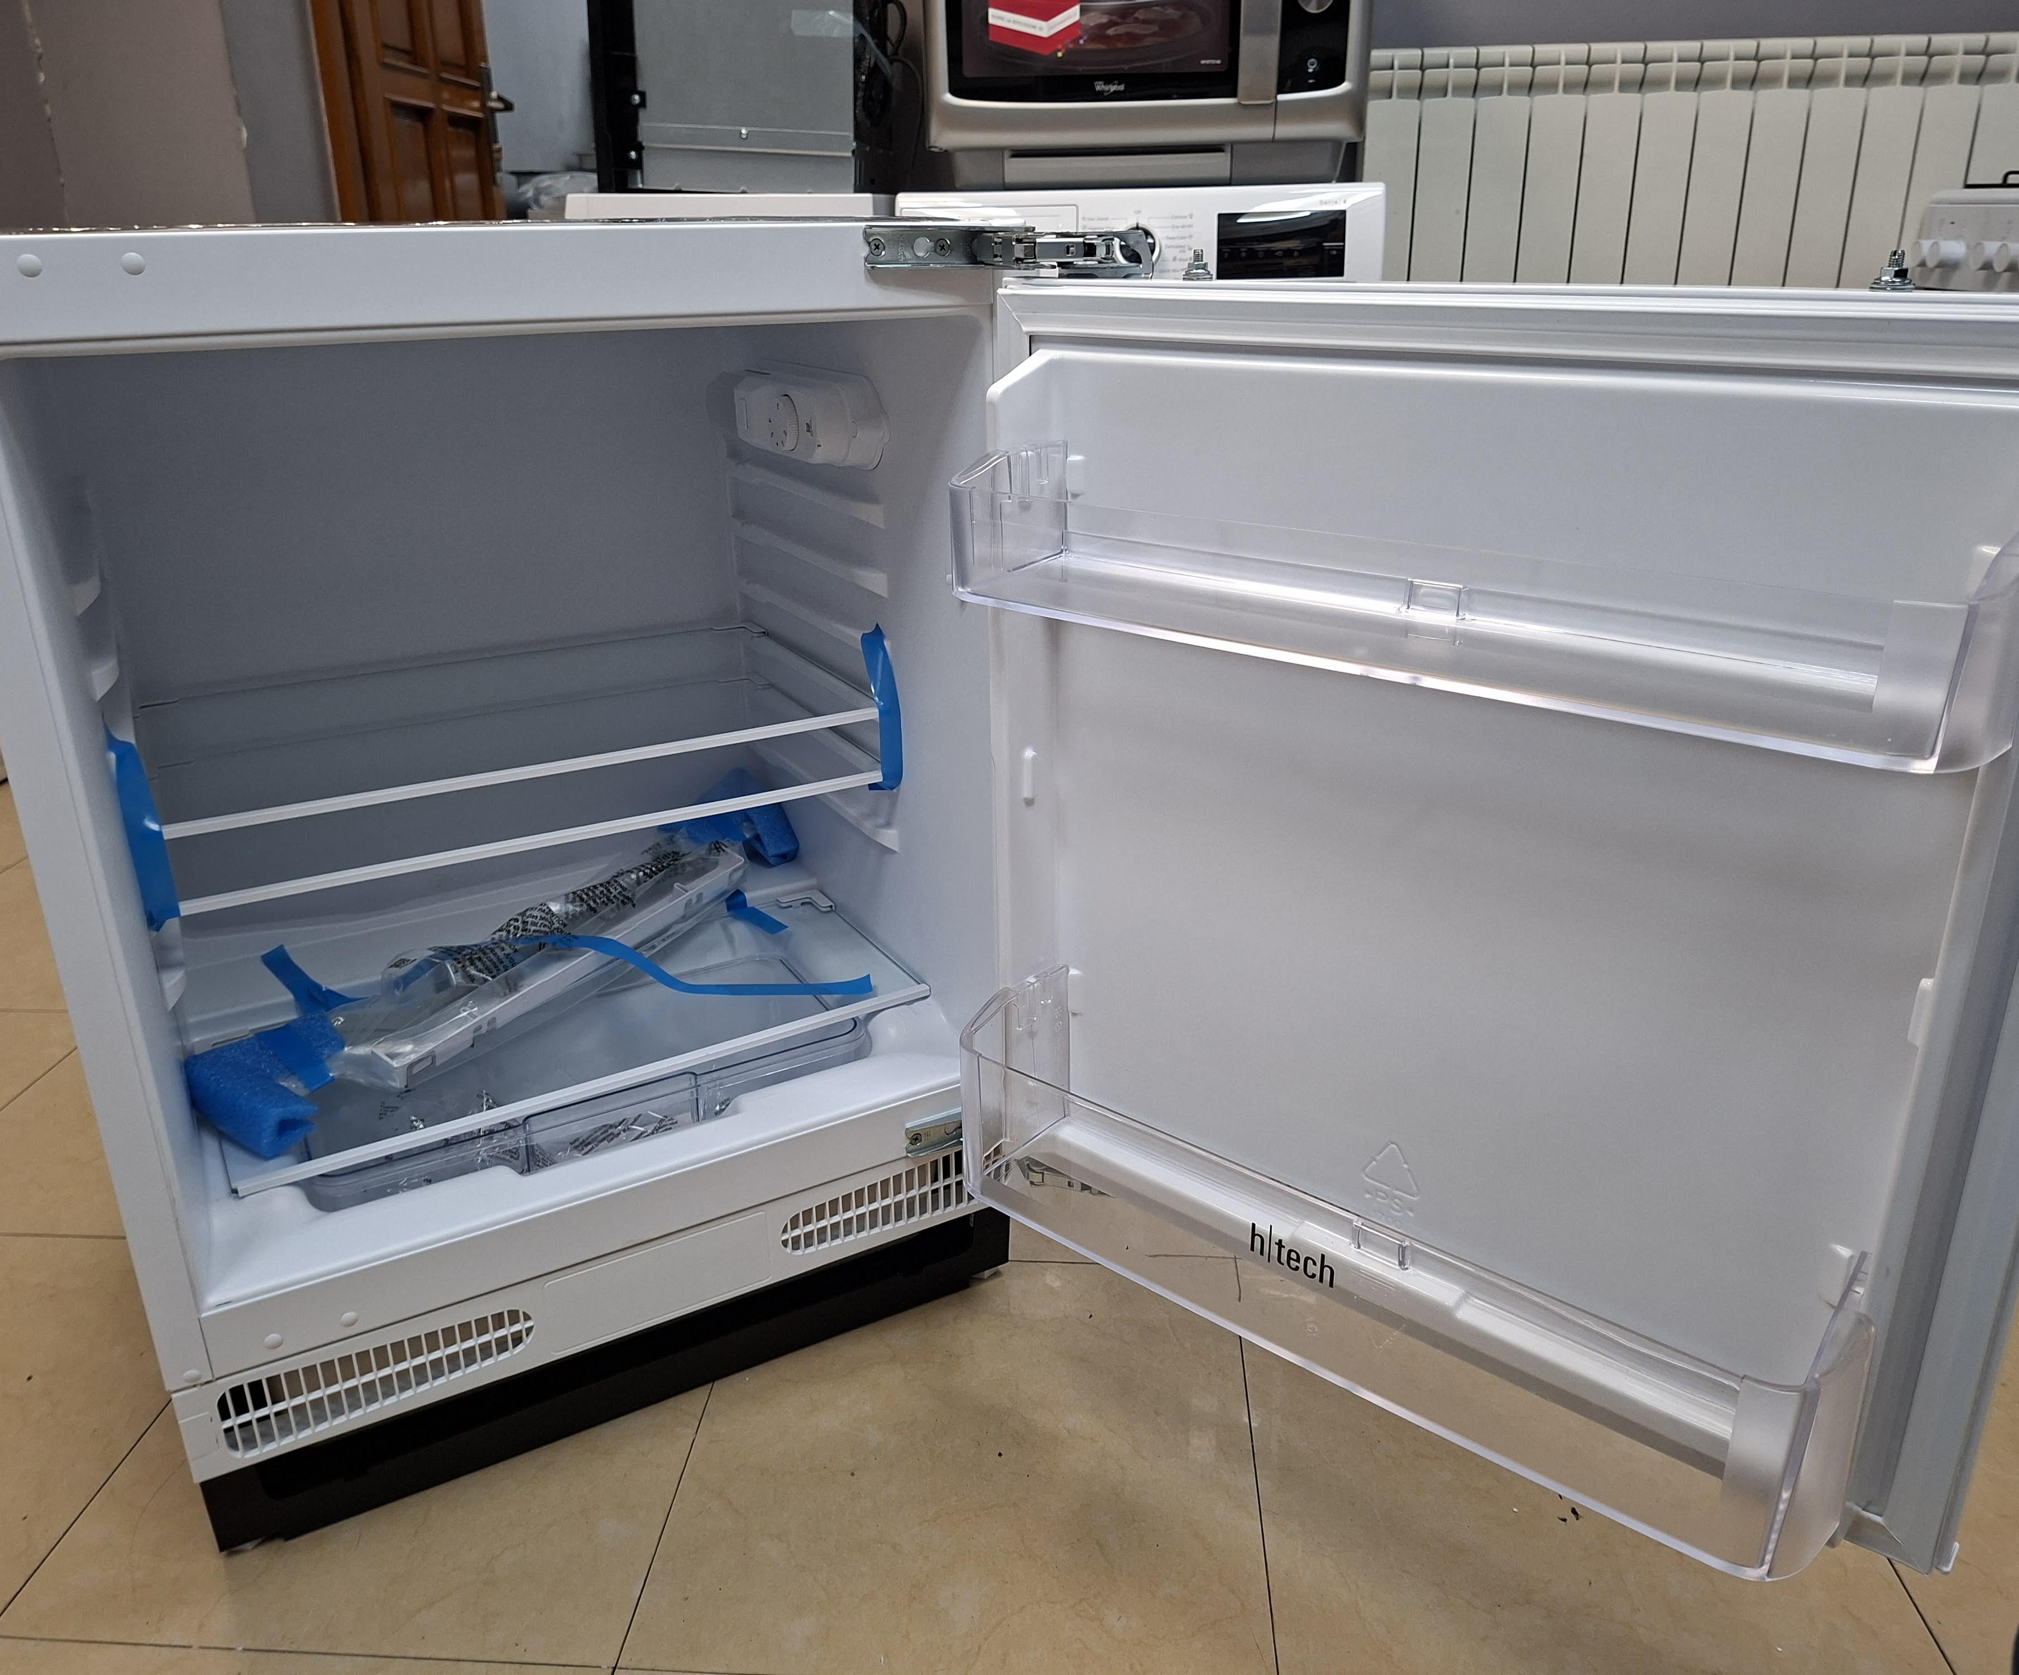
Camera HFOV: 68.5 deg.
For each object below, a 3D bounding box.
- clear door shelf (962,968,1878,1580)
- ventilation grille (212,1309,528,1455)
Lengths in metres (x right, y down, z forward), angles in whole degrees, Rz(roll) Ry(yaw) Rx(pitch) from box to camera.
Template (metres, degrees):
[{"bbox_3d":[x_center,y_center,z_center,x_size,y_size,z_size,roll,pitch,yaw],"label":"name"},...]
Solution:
[{"bbox_3d":[0.185,0.207,0.813,0.497,0.126,0.103,16,27,37],"label":"clear door shelf"},{"bbox_3d":[-0.398,0.343,0.949,0.190,0.040,0.012,-12,23,-28],"label":"ventilation grille"}]

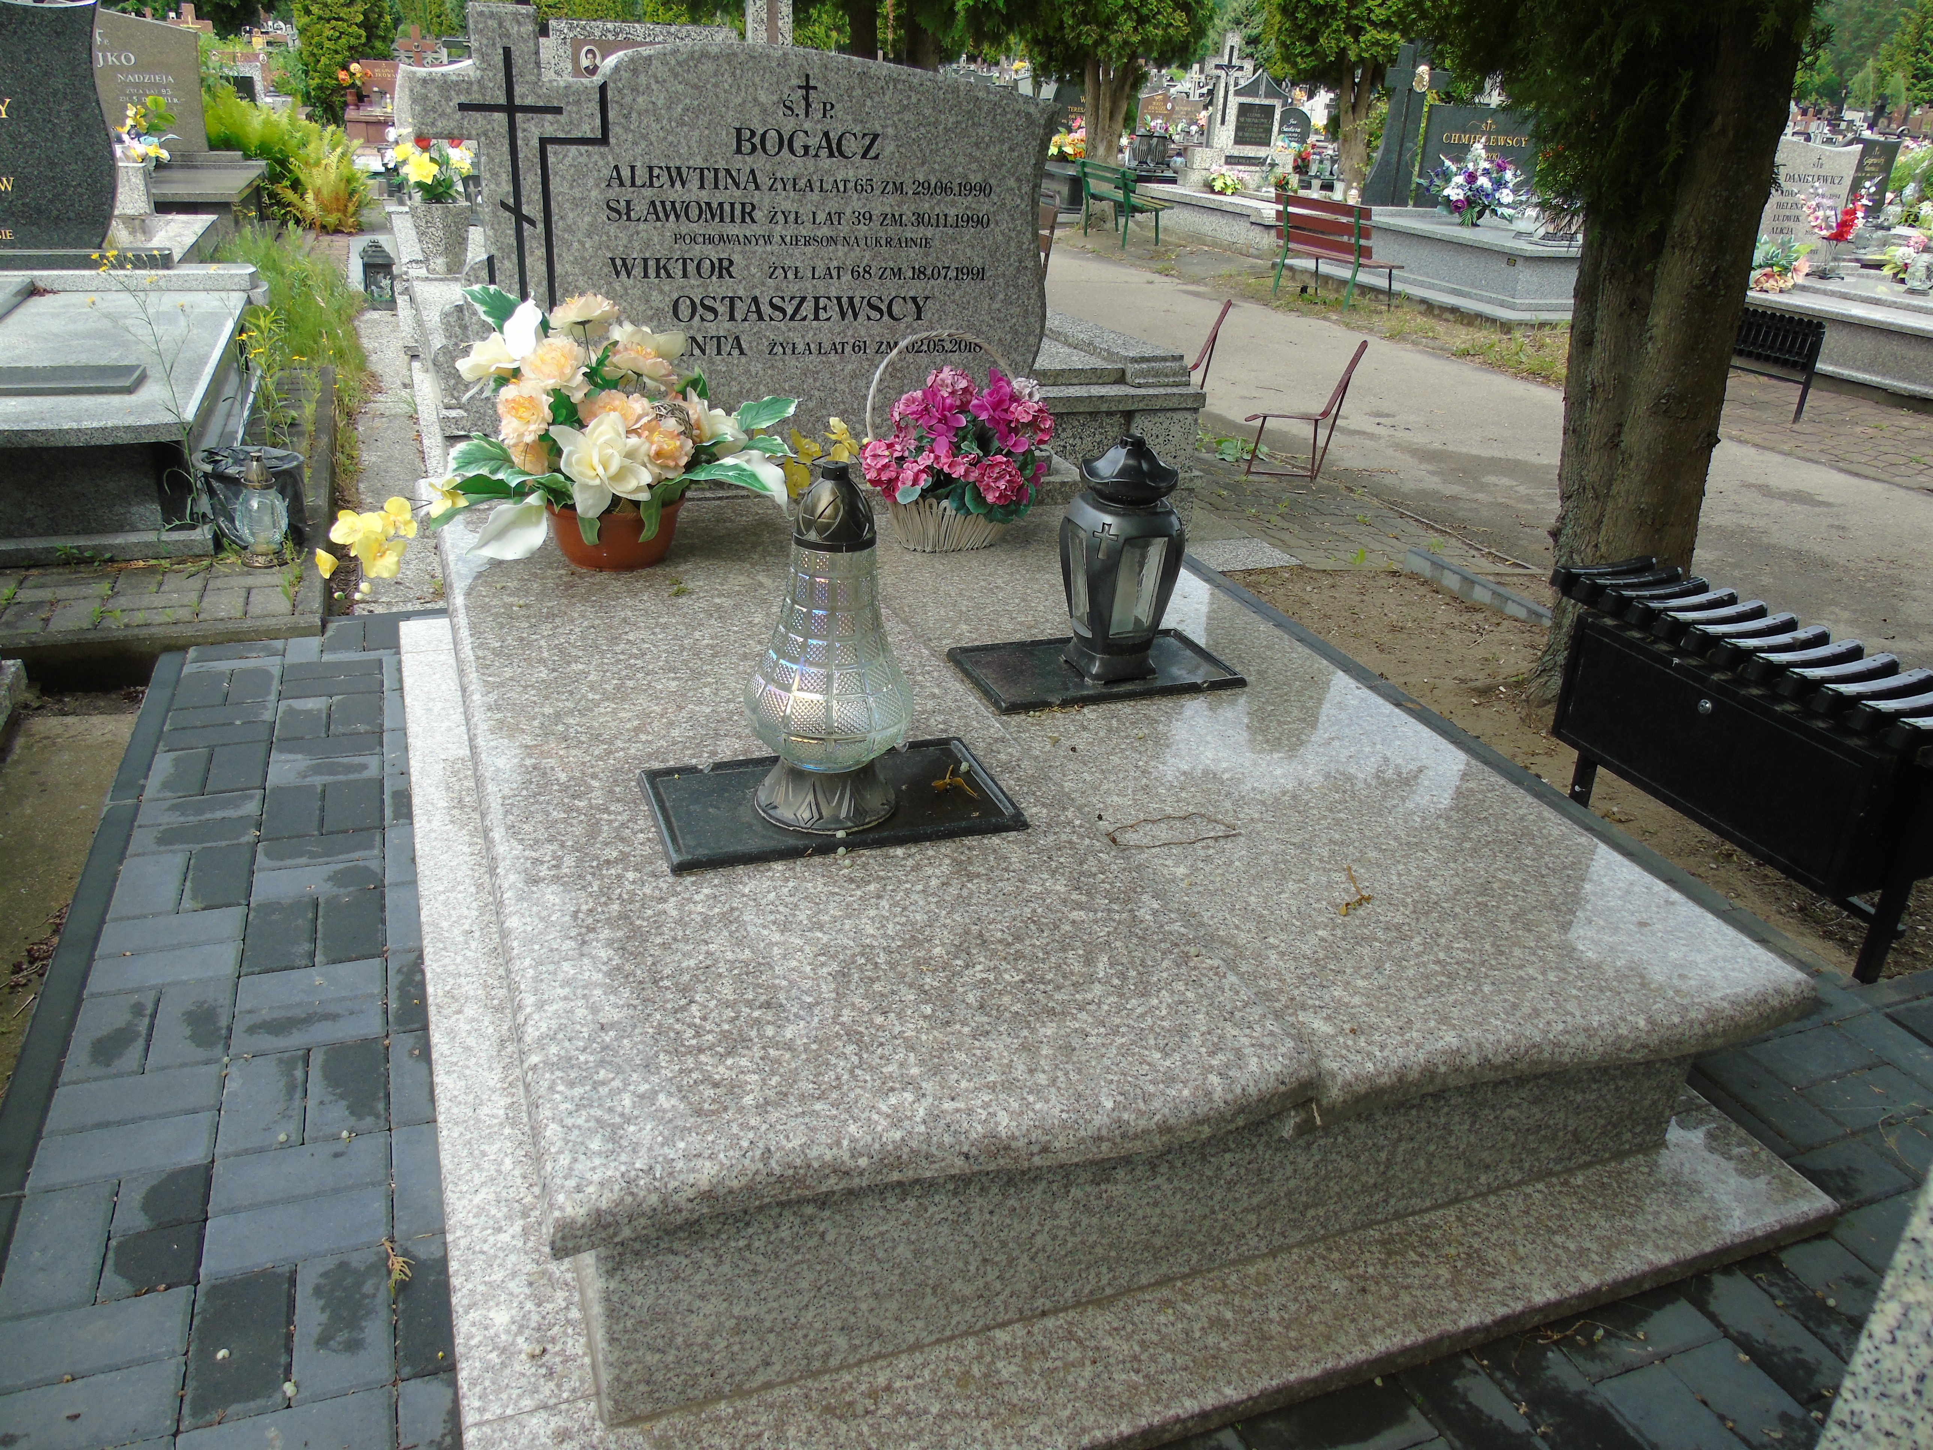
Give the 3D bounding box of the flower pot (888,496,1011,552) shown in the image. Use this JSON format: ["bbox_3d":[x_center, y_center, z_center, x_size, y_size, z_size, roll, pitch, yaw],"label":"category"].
[{"bbox_3d":[-0.053,-0.497,3.141,0.260,0.118,0.250,-6,25,-20],"label":"flower pot"}]

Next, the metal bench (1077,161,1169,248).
[{"bbox_3d":[1.693,-5.507,14.775,0.550,0.780,1.300,-6,27,-20],"label":"metal bench"}]

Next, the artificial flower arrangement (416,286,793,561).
[{"bbox_3d":[-0.715,-0.588,2.762,0.670,0.510,0.450,-6,25,-20],"label":"artificial flower arrangement"}]

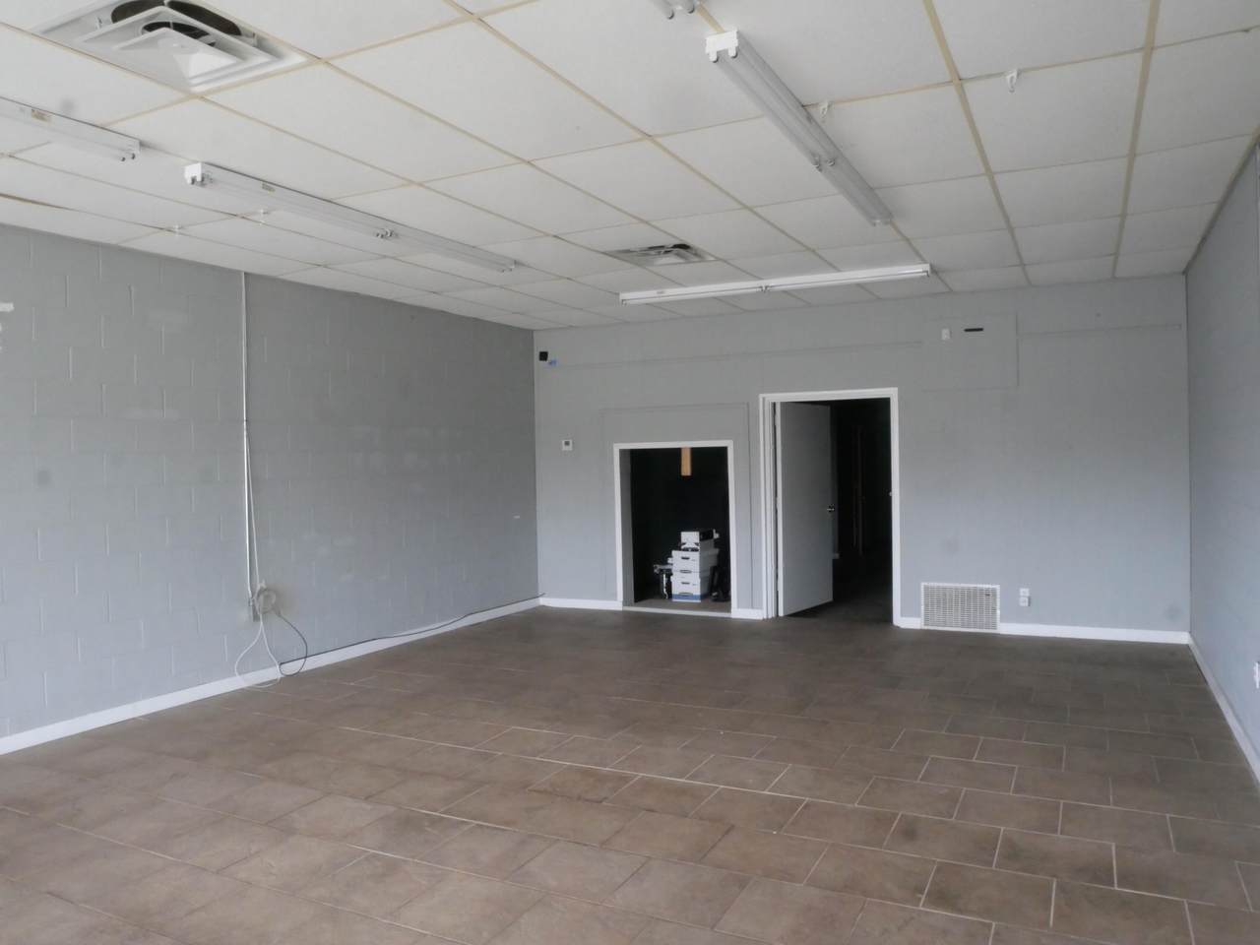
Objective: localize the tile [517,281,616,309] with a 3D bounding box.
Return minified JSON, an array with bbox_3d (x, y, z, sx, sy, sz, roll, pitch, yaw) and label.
[{"bbox_3d":[-0.466,-1.492,7.313,0.600,0.020,1.200,0,2,27],"label":"tile"}]

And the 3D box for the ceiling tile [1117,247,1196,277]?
[{"bbox_3d":[3.808,-1.531,6.360,0.480,0.024,1.050,0,2,27],"label":"ceiling tile"}]

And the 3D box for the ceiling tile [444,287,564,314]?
[{"bbox_3d":[-1.028,-1.492,7.579,0.600,0.020,1.200,0,2,27],"label":"ceiling tile"}]

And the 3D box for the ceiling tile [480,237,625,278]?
[{"bbox_3d":[-0.453,-1.450,5.904,0.605,0.024,1.215,0,2,27],"label":"ceiling tile"}]

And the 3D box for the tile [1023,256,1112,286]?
[{"bbox_3d":[3.331,-1.532,6.612,0.600,0.024,1.030,0,2,27],"label":"tile"}]

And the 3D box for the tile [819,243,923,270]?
[{"bbox_3d":[1.777,-1.510,6.263,0.611,0.020,1.212,-1,1,26],"label":"tile"}]

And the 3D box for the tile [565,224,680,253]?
[{"bbox_3d":[-0.042,-1.445,5.384,0.600,0.020,0.590,0,2,27],"label":"tile"}]

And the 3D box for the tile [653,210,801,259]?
[{"bbox_3d":[0.641,-1.449,5.346,0.605,0.024,1.215,0,2,27],"label":"tile"}]

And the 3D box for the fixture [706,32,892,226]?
[{"bbox_3d":[0.860,-1.388,3.855,0.110,0.088,2.425,-1,1,28],"label":"fixture"}]

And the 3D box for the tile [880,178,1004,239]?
[{"bbox_3d":[1.729,-1.450,4.820,0.600,0.024,1.215,0,2,27],"label":"tile"}]

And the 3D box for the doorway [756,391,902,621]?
[{"bbox_3d":[1.841,0.324,8.045,1.248,2.113,0.160,-1,1,24],"label":"doorway"}]

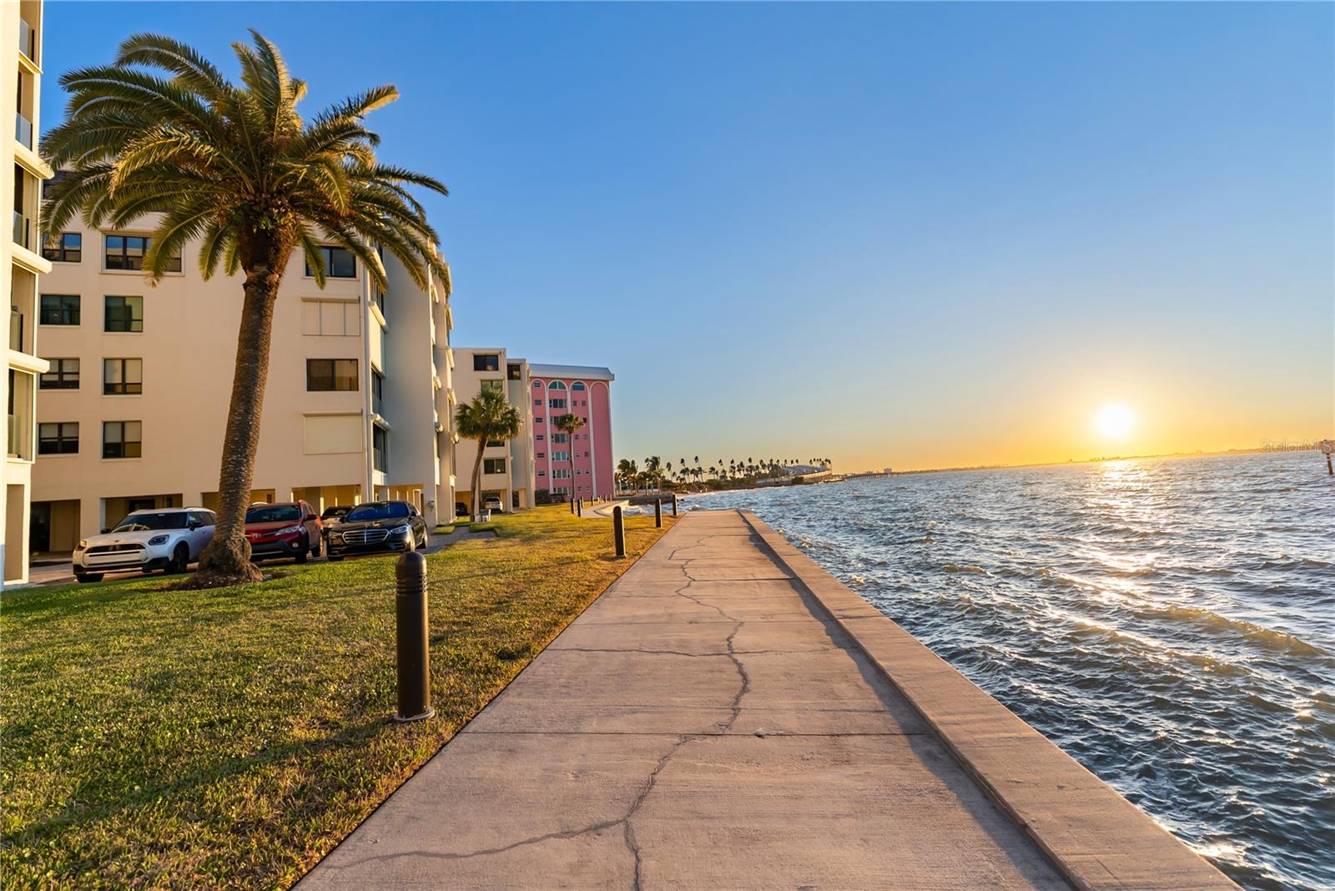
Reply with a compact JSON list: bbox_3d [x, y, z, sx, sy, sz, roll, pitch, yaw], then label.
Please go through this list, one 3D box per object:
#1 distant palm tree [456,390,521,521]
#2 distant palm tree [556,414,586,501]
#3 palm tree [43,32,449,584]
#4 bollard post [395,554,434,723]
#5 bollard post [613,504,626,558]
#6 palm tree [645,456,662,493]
[{"bbox_3d":[-12.176,0.585,40.527,4.400,9.000,4.400,-4,-4,4],"label":"distant palm tree"},{"bbox_3d":[-13.402,1.765,82.000,3.890,12.180,3.890,-4,-4,4],"label":"distant palm tree"},{"bbox_3d":[-9.019,-3.258,13.689,7.600,12.300,7.600,-4,-4,4],"label":"palm tree"},{"bbox_3d":[-1.649,1.220,3.830,0.225,1.050,0.225,-4,-4,4],"label":"bollard post"},{"bbox_3d":[-1.040,1.849,12.768,0.225,1.050,0.225,-4,-4,4],"label":"bollard post"},{"bbox_3d":[-3.915,8.047,165.000,4.640,10.290,4.640,-4,-4,4],"label":"palm tree"}]

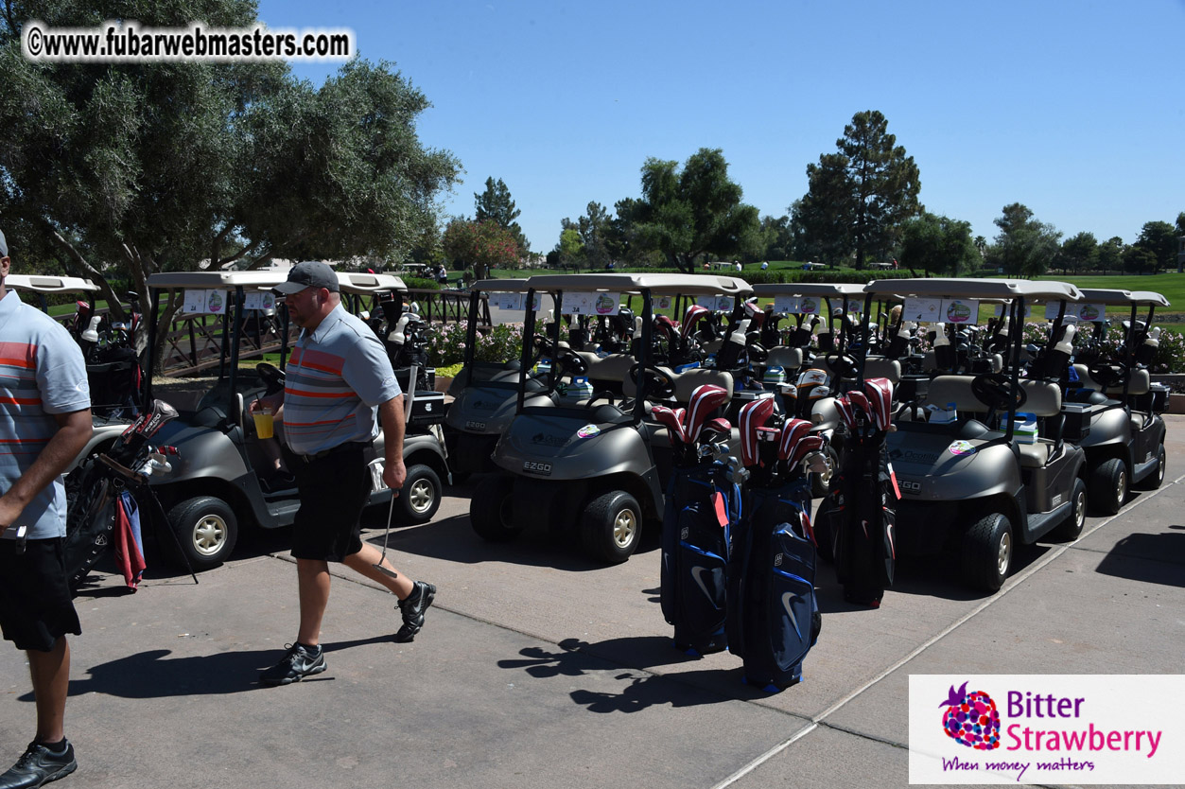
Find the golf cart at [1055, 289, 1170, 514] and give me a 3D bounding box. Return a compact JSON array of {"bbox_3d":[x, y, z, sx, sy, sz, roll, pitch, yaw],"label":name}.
[{"bbox_3d":[4.216,-0.005,9.130,1.190,1.810,2.360,5,8,37],"label":"golf cart"}]

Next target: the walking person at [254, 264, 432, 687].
[{"bbox_3d":[-1.183,0.323,4.818,0.860,1.840,0.620,-3,7,-34],"label":"walking person"}]

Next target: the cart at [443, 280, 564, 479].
[{"bbox_3d":[-0.343,-0.128,9.685,1.190,1.810,2.360,5,8,37],"label":"cart"}]

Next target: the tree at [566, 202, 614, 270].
[{"bbox_3d":[-0.323,-18.004,120.000,5.390,8.090,5.390,1,5,0],"label":"tree"}]

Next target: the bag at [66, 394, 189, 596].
[{"bbox_3d":[-2.662,0.560,6.077,0.800,1.080,0.500,0,6,-8],"label":"bag"}]

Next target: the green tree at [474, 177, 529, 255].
[{"bbox_3d":[-10.725,-20.214,125.000,6.626,11.342,6.626,1,6,0],"label":"green tree"}]

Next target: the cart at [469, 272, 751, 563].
[{"bbox_3d":[0.270,0.085,7.611,1.190,1.810,2.360,5,7,36],"label":"cart"}]

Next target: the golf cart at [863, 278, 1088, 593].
[{"bbox_3d":[2.491,0.158,7.049,1.200,1.790,2.400,5,7,37],"label":"golf cart"}]

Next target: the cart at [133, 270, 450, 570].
[{"bbox_3d":[-2.192,0.077,7.283,1.200,1.790,2.400,5,7,37],"label":"cart"}]

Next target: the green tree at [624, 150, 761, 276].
[{"bbox_3d":[7.142,-13.072,75.000,9.433,8.961,9.433,1,6,0],"label":"green tree"}]

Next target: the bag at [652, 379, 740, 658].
[{"bbox_3d":[0.523,0.597,5.106,0.340,1.240,0.350,-3,7,-36],"label":"bag"}]

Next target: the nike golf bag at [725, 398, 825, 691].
[{"bbox_3d":[0.821,0.641,4.681,0.340,1.240,0.350,-4,7,-40],"label":"nike golf bag"}]

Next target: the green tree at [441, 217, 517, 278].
[{"bbox_3d":[-6.949,-8.818,65.000,4.790,4.150,4.790,1,5,0],"label":"green tree"}]

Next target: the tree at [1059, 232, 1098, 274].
[{"bbox_3d":[78.501,-22.756,170.000,6.110,7.180,6.110,1,5,0],"label":"tree"}]

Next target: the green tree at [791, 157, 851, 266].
[{"bbox_3d":[24.305,-18.678,108.000,7.471,11.643,7.471,1,6,0],"label":"green tree"}]

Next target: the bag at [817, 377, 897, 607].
[{"bbox_3d":[1.556,0.531,5.925,0.340,1.240,0.330,3,6,20],"label":"bag"}]

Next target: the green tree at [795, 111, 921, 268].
[{"bbox_3d":[25.245,-19.450,100.000,12.039,15.093,12.039,1,6,0],"label":"green tree"}]

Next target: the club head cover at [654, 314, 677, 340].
[{"bbox_3d":[0.571,-0.522,8.250,0.170,0.220,0.120,-20,5,-16],"label":"club head cover"}]

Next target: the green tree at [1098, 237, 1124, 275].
[{"bbox_3d":[83.618,-22.298,170.000,4.734,6.262,4.734,1,6,0],"label":"green tree"}]

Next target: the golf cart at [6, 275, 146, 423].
[{"bbox_3d":[-4.539,0.019,7.578,1.200,1.790,2.400,5,7,38],"label":"golf cart"}]

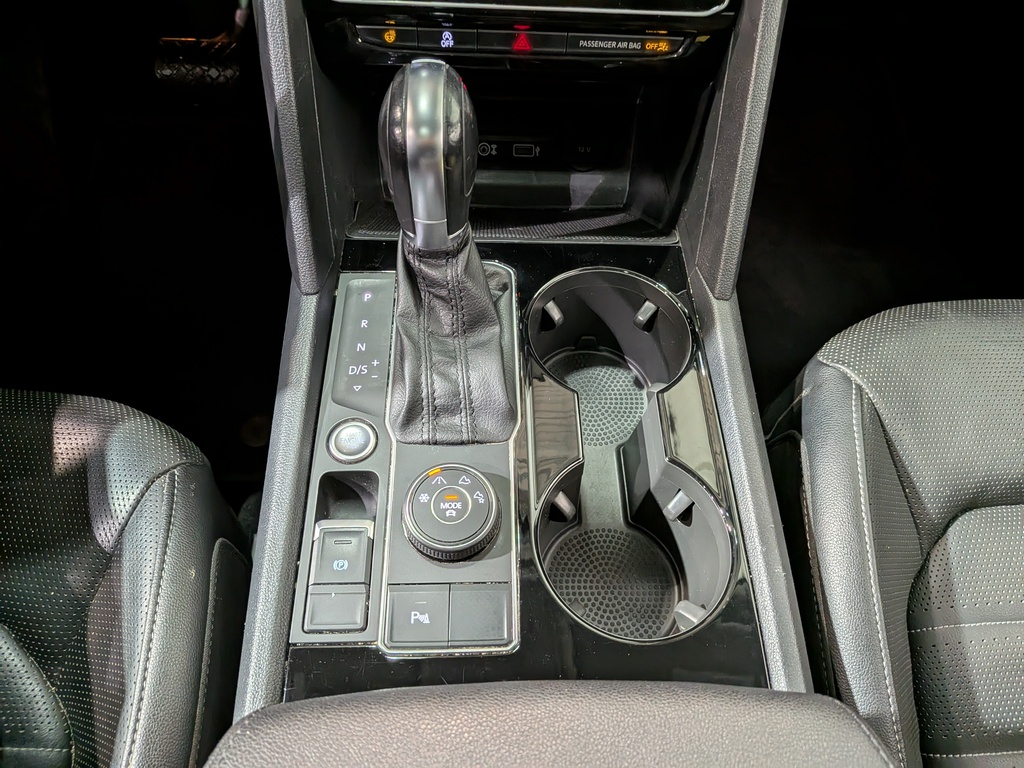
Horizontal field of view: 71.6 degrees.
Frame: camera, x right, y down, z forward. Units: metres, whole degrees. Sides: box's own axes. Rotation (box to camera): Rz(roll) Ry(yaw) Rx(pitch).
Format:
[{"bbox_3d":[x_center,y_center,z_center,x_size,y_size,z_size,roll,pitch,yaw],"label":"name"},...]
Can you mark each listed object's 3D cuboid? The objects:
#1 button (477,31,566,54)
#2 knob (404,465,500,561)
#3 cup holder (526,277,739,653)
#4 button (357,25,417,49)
[{"bbox_3d":[0.005,-0.187,0.386,0.049,0.011,0.010,1,50,-3],"label":"button"},{"bbox_3d":[-0.030,0.063,0.346,0.045,0.020,0.045,1,60,-3],"label":"knob"},{"bbox_3d":[0.059,0.040,0.412,0.102,0.068,0.222,1,60,-3],"label":"cup holder"},{"bbox_3d":[-0.067,-0.188,0.381,0.032,0.011,0.010,1,50,-3],"label":"button"}]

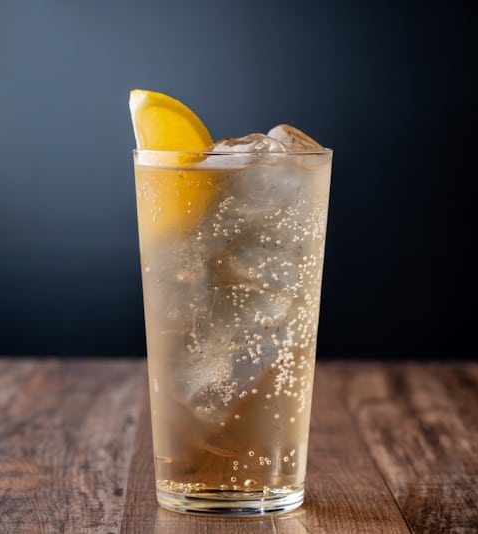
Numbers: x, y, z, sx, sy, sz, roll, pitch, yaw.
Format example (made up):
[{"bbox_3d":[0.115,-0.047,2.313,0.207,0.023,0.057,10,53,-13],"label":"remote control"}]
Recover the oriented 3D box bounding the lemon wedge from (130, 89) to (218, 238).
[{"bbox_3d":[-0.026,-0.041,0.884,0.032,0.059,0.023,-8,4,0],"label":"lemon wedge"}]

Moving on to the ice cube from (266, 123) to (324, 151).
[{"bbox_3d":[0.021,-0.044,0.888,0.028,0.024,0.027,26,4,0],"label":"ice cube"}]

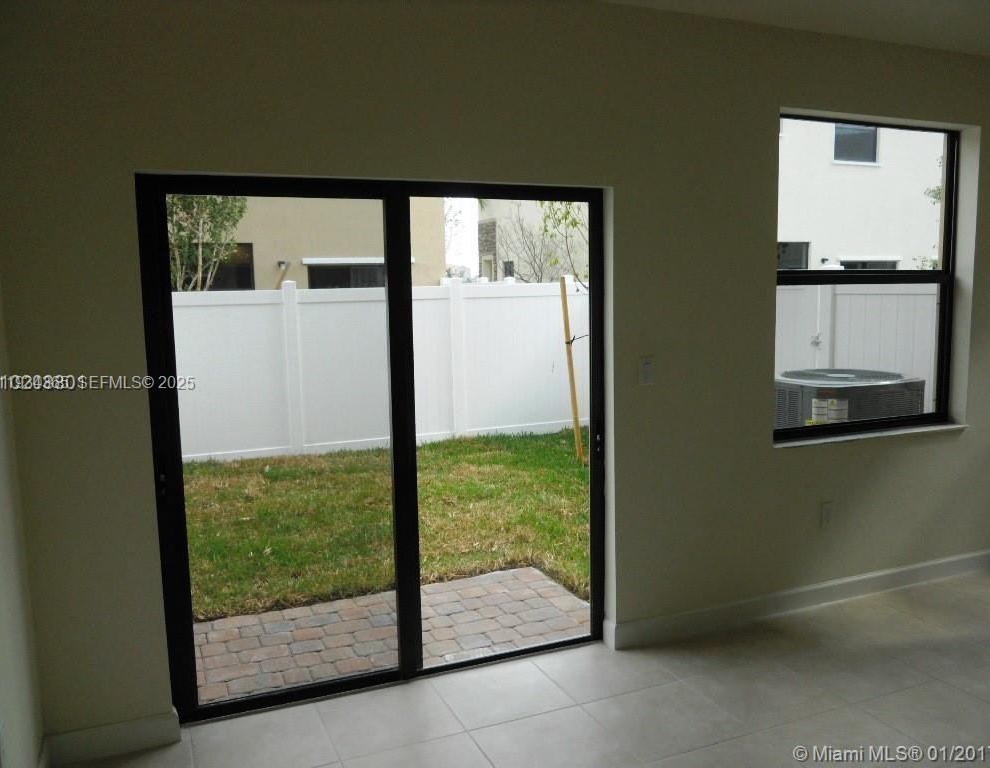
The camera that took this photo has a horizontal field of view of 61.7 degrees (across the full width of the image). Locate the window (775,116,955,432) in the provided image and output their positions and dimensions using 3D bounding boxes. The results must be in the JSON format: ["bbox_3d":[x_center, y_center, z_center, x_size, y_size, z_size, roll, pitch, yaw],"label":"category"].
[{"bbox_3d":[1.838,-0.526,4.213,1.290,1.540,0.080,-4,7,-23],"label":"window"}]

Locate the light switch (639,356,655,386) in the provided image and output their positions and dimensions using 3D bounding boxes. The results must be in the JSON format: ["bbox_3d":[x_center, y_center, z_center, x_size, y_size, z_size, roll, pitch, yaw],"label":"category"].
[{"bbox_3d":[0.663,-0.053,3.585,0.078,0.124,0.012,-4,7,-23],"label":"light switch"}]

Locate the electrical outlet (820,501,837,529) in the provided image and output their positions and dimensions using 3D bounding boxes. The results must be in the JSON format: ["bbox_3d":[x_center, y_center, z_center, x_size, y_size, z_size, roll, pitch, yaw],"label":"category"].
[{"bbox_3d":[1.640,0.648,4.077,0.076,0.122,0.010,-4,7,-23],"label":"electrical outlet"}]

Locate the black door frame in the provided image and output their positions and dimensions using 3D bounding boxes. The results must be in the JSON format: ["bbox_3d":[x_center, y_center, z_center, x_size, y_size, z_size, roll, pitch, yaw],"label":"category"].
[{"bbox_3d":[-0.383,0.214,3.349,1.835,2.015,0.100,-4,7,-23],"label":"black door frame"}]

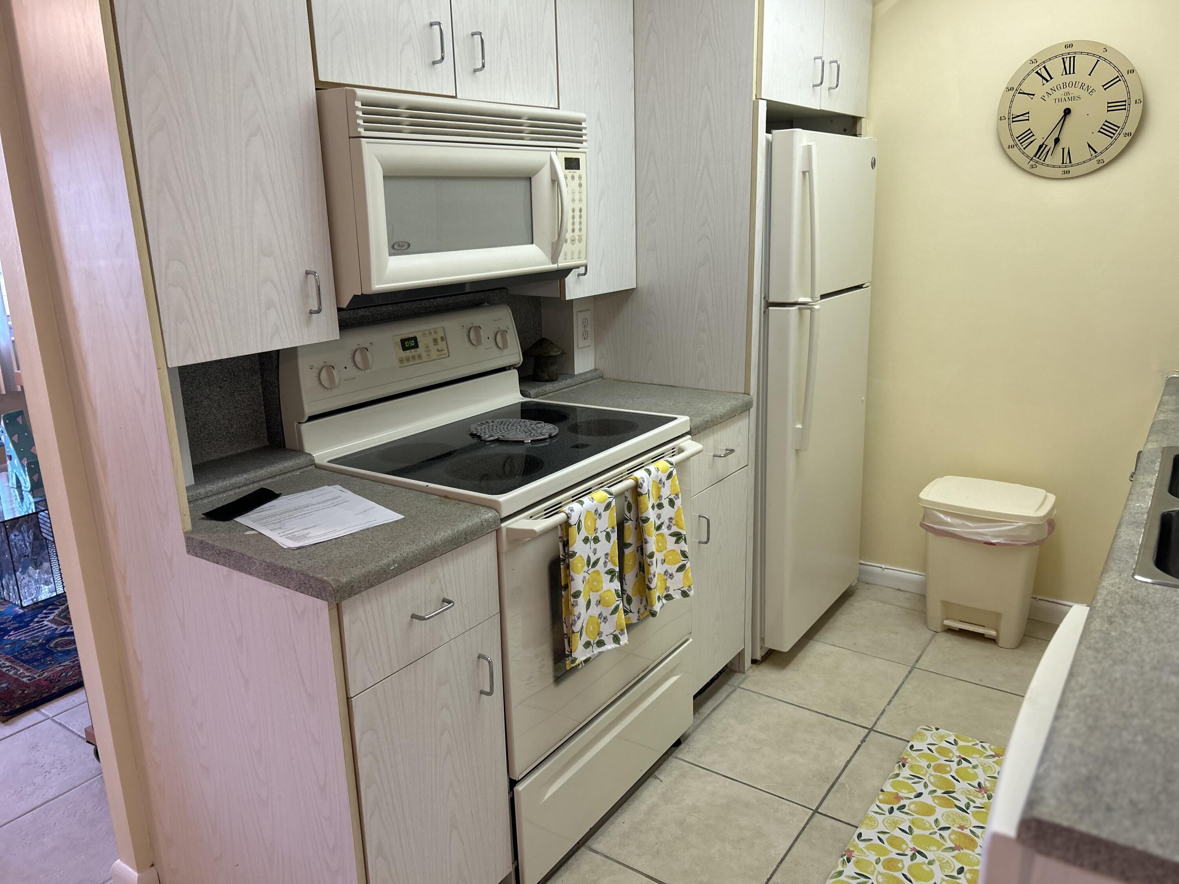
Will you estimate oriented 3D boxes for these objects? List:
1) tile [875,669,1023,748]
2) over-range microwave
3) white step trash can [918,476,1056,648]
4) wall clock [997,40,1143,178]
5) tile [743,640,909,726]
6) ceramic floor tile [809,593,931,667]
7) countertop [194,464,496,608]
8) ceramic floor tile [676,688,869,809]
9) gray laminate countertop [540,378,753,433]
[{"bbox_3d":[1.088,0.801,2.559,0.407,0.010,0.407,9,18,34],"label":"tile"},{"bbox_3d":[-0.383,-0.579,2.130,0.403,0.418,0.752,9,18,34],"label":"over-range microwave"},{"bbox_3d":[1.333,0.409,3.015,0.371,0.495,0.260,9,18,34],"label":"white step trash can"},{"bbox_3d":[1.463,-1.015,2.714,0.395,0.398,0.030,9,18,34],"label":"wall clock"},{"bbox_3d":[0.750,0.747,2.791,0.407,0.010,0.407,9,18,34],"label":"tile"},{"bbox_3d":[0.988,0.652,3.115,0.407,0.010,0.407,9,18,34],"label":"ceramic floor tile"},{"bbox_3d":[-0.506,0.155,1.683,0.531,0.041,0.388,9,18,34],"label":"countertop"},{"bbox_3d":[0.512,0.842,2.467,0.407,0.010,0.407,9,18,34],"label":"ceramic floor tile"},{"bbox_3d":[0.155,-0.108,2.584,0.531,0.041,0.371,9,18,34],"label":"gray laminate countertop"}]

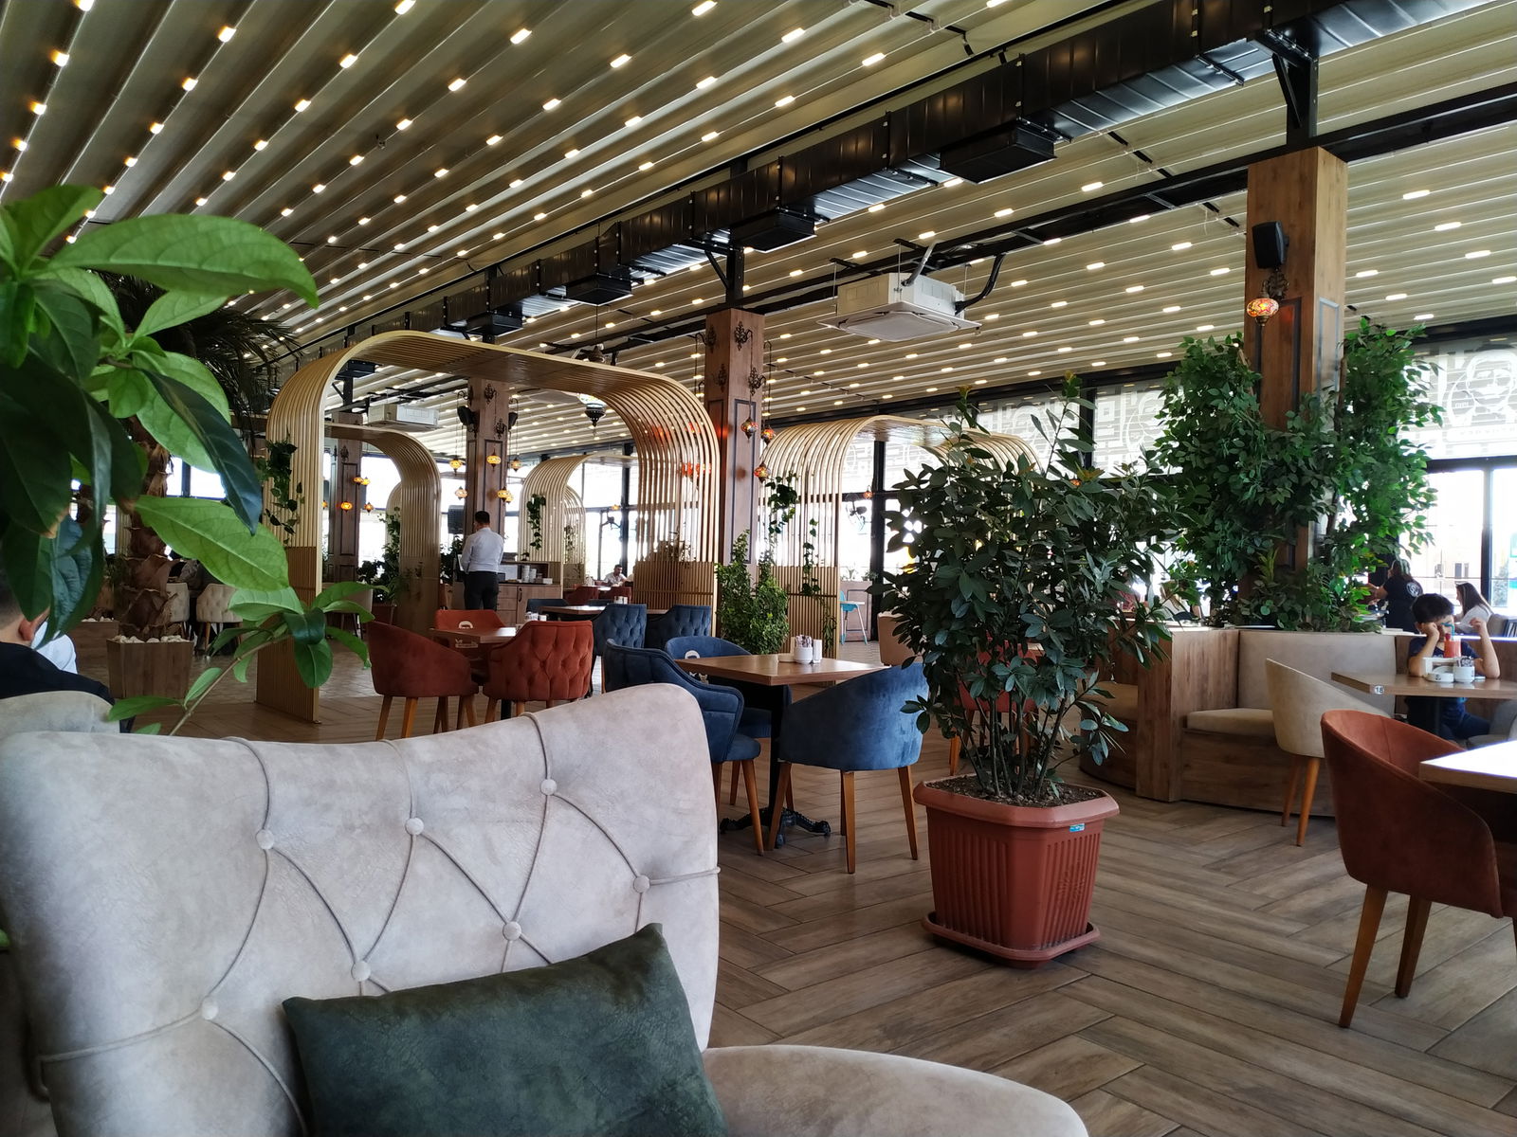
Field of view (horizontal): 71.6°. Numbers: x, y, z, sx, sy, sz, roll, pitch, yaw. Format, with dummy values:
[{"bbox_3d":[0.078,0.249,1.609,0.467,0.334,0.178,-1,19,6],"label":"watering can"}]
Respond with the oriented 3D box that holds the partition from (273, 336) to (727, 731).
[{"bbox_3d":[-2.219,-0.333,9.322,3.690,2.940,1.390,1,0,-40],"label":"partition"}]

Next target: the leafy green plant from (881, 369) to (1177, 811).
[{"bbox_3d":[0.867,0.076,3.420,0.930,1.380,0.860,1,0,0],"label":"leafy green plant"}]

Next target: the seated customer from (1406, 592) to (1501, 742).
[{"bbox_3d":[3.441,0.684,5.247,0.460,1.120,0.540,2,0,8],"label":"seated customer"}]

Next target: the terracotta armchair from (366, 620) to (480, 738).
[{"bbox_3d":[-1.932,0.720,6.027,0.580,0.810,0.570,2,-1,-40],"label":"terracotta armchair"}]

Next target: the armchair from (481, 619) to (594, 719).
[{"bbox_3d":[-1.313,0.732,6.148,0.540,0.860,0.560,1,0,-40],"label":"armchair"}]

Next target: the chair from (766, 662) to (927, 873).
[{"bbox_3d":[0.371,0.793,4.418,0.550,0.820,0.550,1,0,-40],"label":"chair"}]

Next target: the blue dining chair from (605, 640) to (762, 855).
[{"bbox_3d":[-0.293,0.758,4.403,0.560,0.860,0.540,1,0,-40],"label":"blue dining chair"}]

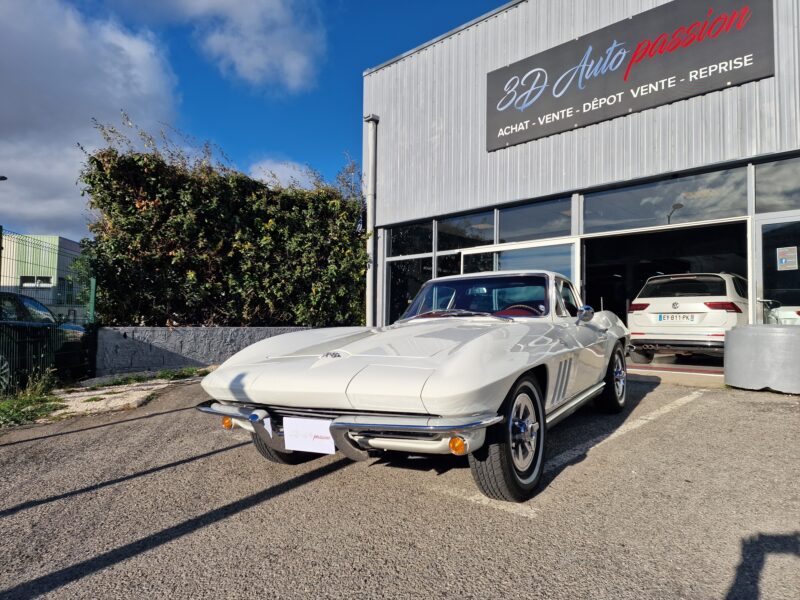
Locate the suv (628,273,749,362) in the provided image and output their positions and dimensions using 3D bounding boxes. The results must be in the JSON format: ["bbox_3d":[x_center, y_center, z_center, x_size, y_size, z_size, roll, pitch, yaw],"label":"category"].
[{"bbox_3d":[6.140,0.370,10.400,1.860,1.660,4.550,-2,-3,44],"label":"suv"}]

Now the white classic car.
[{"bbox_3d":[0.657,0.388,4.170,1.780,1.260,4.450,-2,-2,31],"label":"white classic car"}]

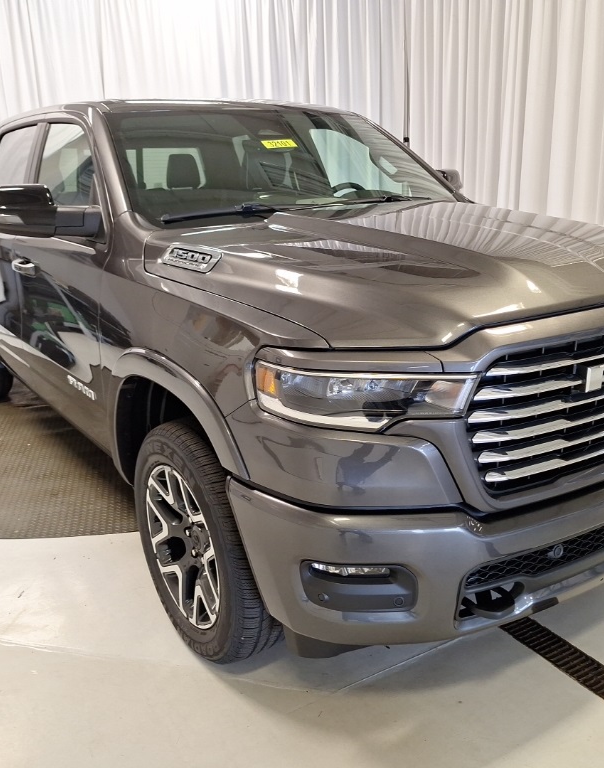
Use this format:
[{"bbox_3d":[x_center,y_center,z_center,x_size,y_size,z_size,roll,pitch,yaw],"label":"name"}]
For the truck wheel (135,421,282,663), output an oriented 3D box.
[{"bbox_3d":[-0.288,0.504,2.296,0.285,0.800,0.800,-12,20,-34],"label":"truck wheel"}]

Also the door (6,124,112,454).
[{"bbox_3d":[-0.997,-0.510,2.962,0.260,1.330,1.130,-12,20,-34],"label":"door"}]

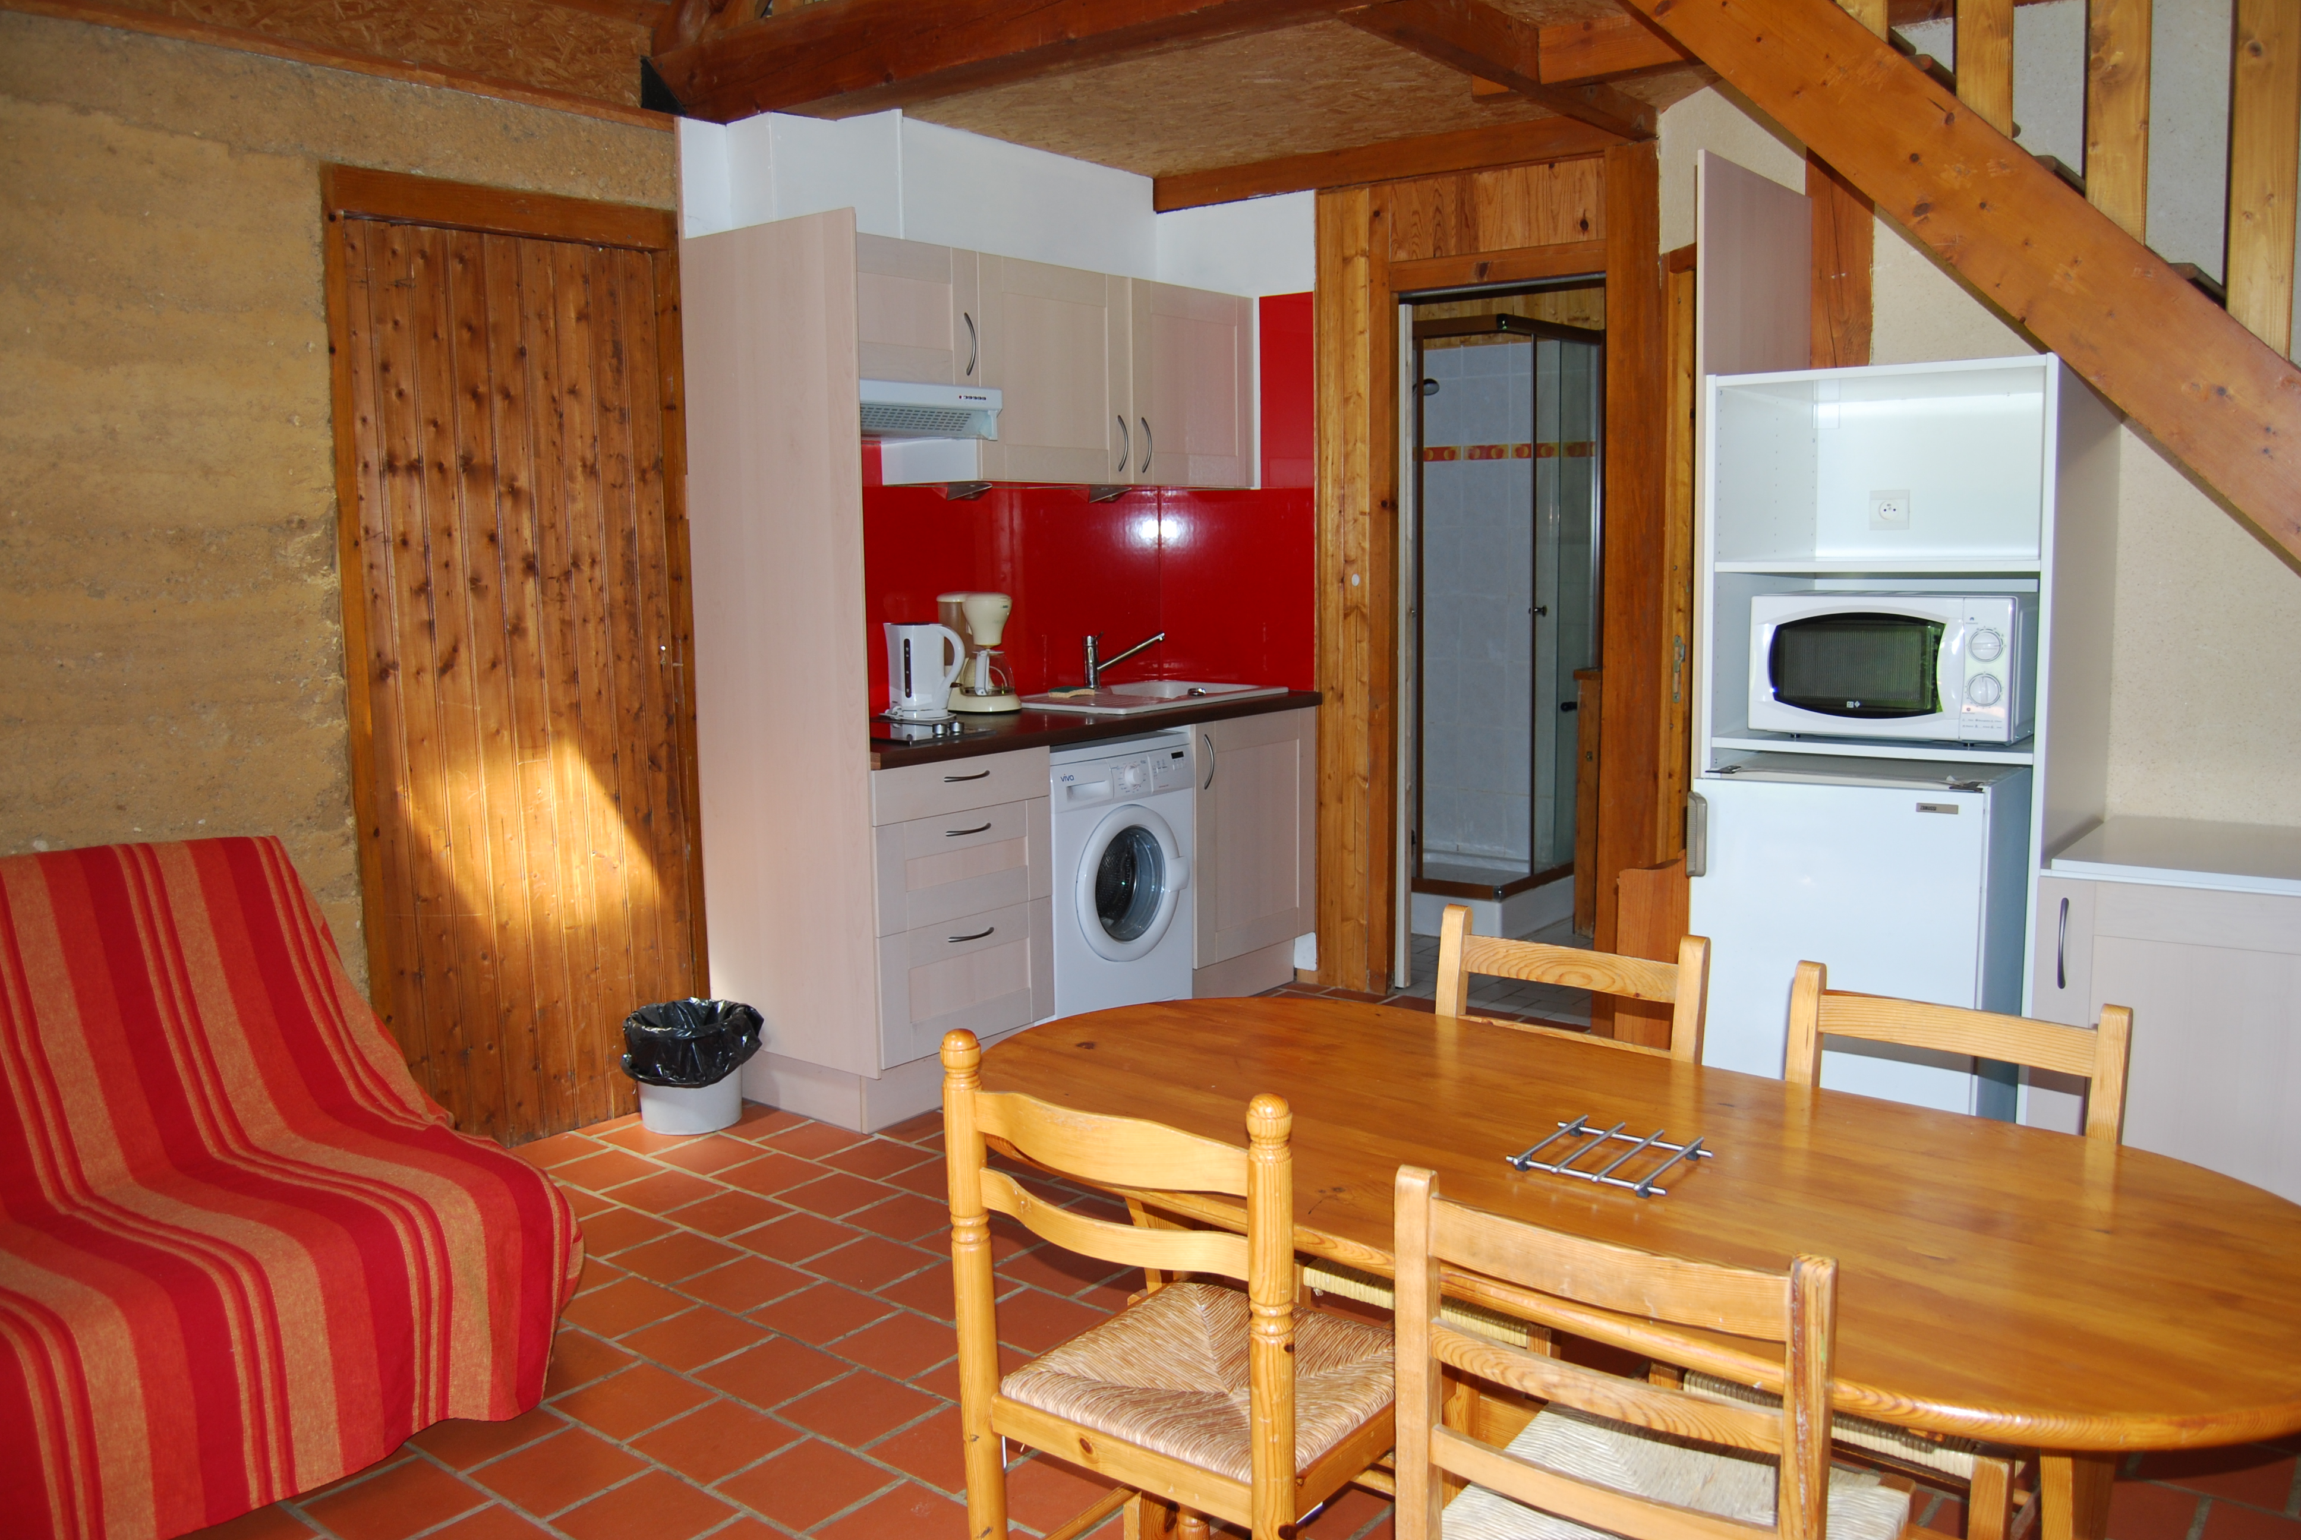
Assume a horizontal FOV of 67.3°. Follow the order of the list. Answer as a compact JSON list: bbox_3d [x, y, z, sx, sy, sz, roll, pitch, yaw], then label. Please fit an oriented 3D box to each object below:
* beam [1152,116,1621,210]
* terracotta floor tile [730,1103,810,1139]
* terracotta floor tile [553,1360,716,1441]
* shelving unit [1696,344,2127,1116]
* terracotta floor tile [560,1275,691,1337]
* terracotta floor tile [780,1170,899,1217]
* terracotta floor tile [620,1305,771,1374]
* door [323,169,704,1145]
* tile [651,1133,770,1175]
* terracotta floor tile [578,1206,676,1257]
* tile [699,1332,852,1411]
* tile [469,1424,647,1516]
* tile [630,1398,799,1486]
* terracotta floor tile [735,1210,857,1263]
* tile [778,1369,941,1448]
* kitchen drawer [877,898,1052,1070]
[{"bbox_3d":[0.653,-1.752,5.045,1.575,0.104,0.080,7,11,37],"label":"beam"},{"bbox_3d":[-0.919,0.831,4.028,0.195,0.012,0.193,5,9,38],"label":"terracotta floor tile"},{"bbox_3d":[-0.851,1.046,2.845,0.202,0.015,0.193,5,10,37],"label":"terracotta floor tile"},{"bbox_3d":[1.460,0.057,3.325,0.600,1.620,0.600,5,9,38],"label":"shelving unit"},{"bbox_3d":[-0.977,1.000,3.197,0.202,0.015,0.193,5,10,37],"label":"terracotta floor tile"},{"bbox_3d":[-0.672,0.925,3.731,0.202,0.015,0.193,5,10,37],"label":"terracotta floor tile"},{"bbox_3d":[-0.773,0.970,2.936,0.195,0.012,0.193,5,9,38],"label":"terracotta floor tile"},{"bbox_3d":[-1.403,-0.206,3.924,0.062,2.137,0.860,5,9,38],"label":"door"},{"bbox_3d":[-0.968,0.858,3.821,0.195,0.012,0.193,5,9,38],"label":"tile"},{"bbox_3d":[-1.075,0.932,3.468,0.193,0.012,0.187,5,9,38],"label":"terracotta floor tile"},{"bbox_3d":[-0.612,0.984,2.811,0.195,0.012,0.193,5,9,38],"label":"tile"},{"bbox_3d":[-0.877,1.047,2.565,0.193,0.012,0.187,5,9,38],"label":"tile"},{"bbox_3d":[-0.651,1.012,2.597,0.195,0.012,0.193,5,9,38],"label":"tile"},{"bbox_3d":[-0.686,0.914,3.358,0.195,0.012,0.193,5,9,38],"label":"terracotta floor tile"},{"bbox_3d":[-0.451,0.998,2.686,0.195,0.012,0.193,5,9,38],"label":"tile"},{"bbox_3d":[-0.609,0.494,4.352,0.450,0.312,0.596,5,9,39],"label":"kitchen drawer"}]

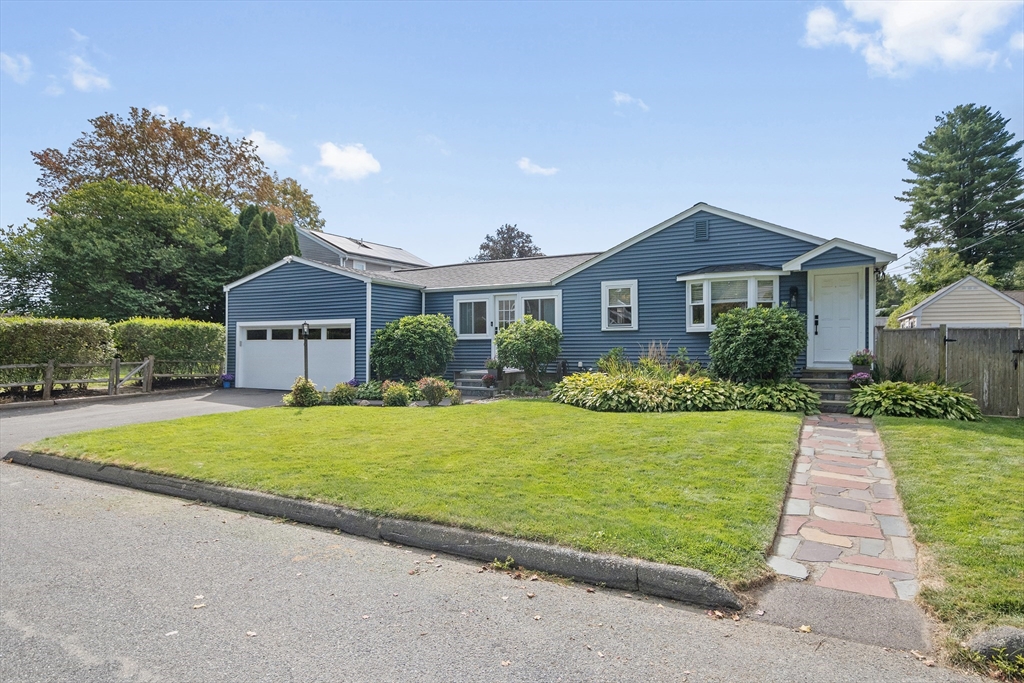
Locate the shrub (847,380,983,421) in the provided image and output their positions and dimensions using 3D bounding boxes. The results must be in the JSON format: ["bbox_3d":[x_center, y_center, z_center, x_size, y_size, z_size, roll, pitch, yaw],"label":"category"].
[{"bbox_3d":[8.137,1.183,12.214,2.250,0.680,1.100,0,-1,27],"label":"shrub"}]

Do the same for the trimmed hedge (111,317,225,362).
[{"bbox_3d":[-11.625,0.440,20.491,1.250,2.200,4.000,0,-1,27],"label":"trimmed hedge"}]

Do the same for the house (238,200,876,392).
[{"bbox_3d":[1.230,-0.963,20.211,19.000,5.050,11.000,0,-1,27],"label":"house"}]

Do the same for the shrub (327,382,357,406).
[{"bbox_3d":[-4.081,1.247,14.285,0.700,0.550,0.650,0,-1,0],"label":"shrub"}]

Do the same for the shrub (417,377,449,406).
[{"bbox_3d":[-1.896,1.182,14.236,0.750,0.690,0.680,0,-1,27],"label":"shrub"}]

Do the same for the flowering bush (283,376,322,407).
[{"bbox_3d":[-4.997,1.172,14.236,0.920,0.700,0.850,0,-1,27],"label":"flowering bush"}]

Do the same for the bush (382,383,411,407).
[{"bbox_3d":[-2.745,1.251,14.185,0.650,0.550,0.620,0,-1,0],"label":"bush"}]

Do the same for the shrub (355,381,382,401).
[{"bbox_3d":[-3.747,1.268,15.585,0.750,0.500,0.700,0,-1,0],"label":"shrub"}]

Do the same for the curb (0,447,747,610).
[{"bbox_3d":[-2.804,1.664,6.345,9.830,0.180,0.270,1,0,27],"label":"curb"}]

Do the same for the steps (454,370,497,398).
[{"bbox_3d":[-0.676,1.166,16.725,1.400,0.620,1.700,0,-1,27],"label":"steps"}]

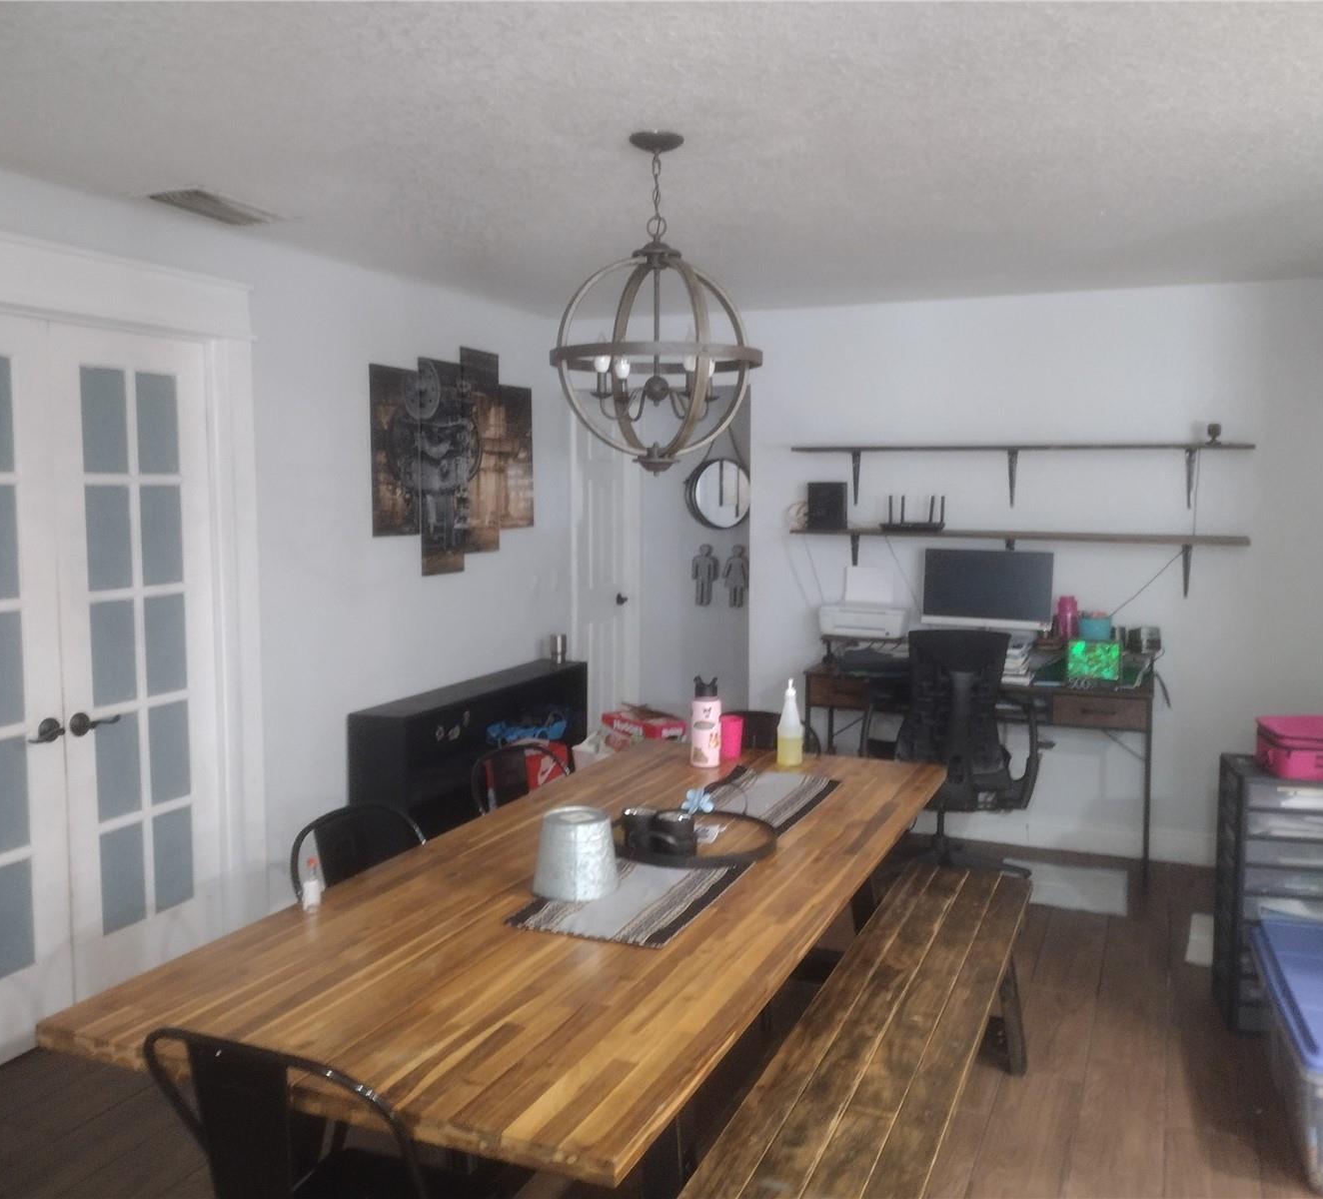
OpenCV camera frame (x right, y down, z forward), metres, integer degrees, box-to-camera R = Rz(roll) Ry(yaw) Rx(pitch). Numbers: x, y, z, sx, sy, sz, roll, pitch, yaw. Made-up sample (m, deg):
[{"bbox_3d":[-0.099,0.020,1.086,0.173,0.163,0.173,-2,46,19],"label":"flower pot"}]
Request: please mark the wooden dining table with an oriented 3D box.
[{"bbox_3d":[-0.074,0.963,2.903,1.010,0.755,2.380,2,6,22],"label":"wooden dining table"}]

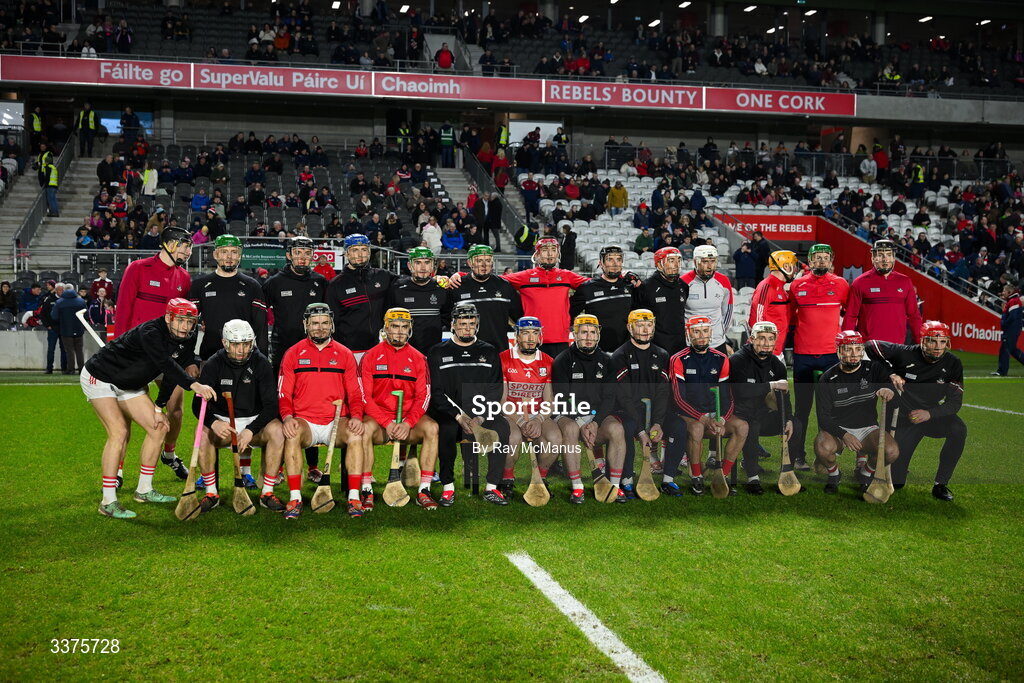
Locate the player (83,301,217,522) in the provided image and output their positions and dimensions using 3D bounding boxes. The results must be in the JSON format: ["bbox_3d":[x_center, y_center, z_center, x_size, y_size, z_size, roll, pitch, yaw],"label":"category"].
[{"bbox_3d":[-2.420,0.422,8.035,1.030,1.400,0.670,1,2,40],"label":"player"}]

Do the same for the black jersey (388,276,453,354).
[{"bbox_3d":[-0.697,-0.190,9.100,0.540,0.630,0.300,0,2,-8],"label":"black jersey"}]

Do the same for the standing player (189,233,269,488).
[{"bbox_3d":[-2.088,0.137,8.800,0.580,1.865,0.360,0,2,-13],"label":"standing player"}]

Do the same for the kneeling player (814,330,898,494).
[{"bbox_3d":[2.595,0.509,9.000,0.600,1.189,0.760,1,2,10],"label":"kneeling player"}]

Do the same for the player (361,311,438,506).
[{"bbox_3d":[-0.780,0.442,8.376,0.570,1.340,0.830,0,2,-8],"label":"player"}]

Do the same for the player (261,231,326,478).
[{"bbox_3d":[-1.690,0.138,9.378,0.540,1.890,0.380,0,2,-11],"label":"player"}]

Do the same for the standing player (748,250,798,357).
[{"bbox_3d":[2.168,0.146,9.988,0.400,1.840,0.520,2,2,44],"label":"standing player"}]

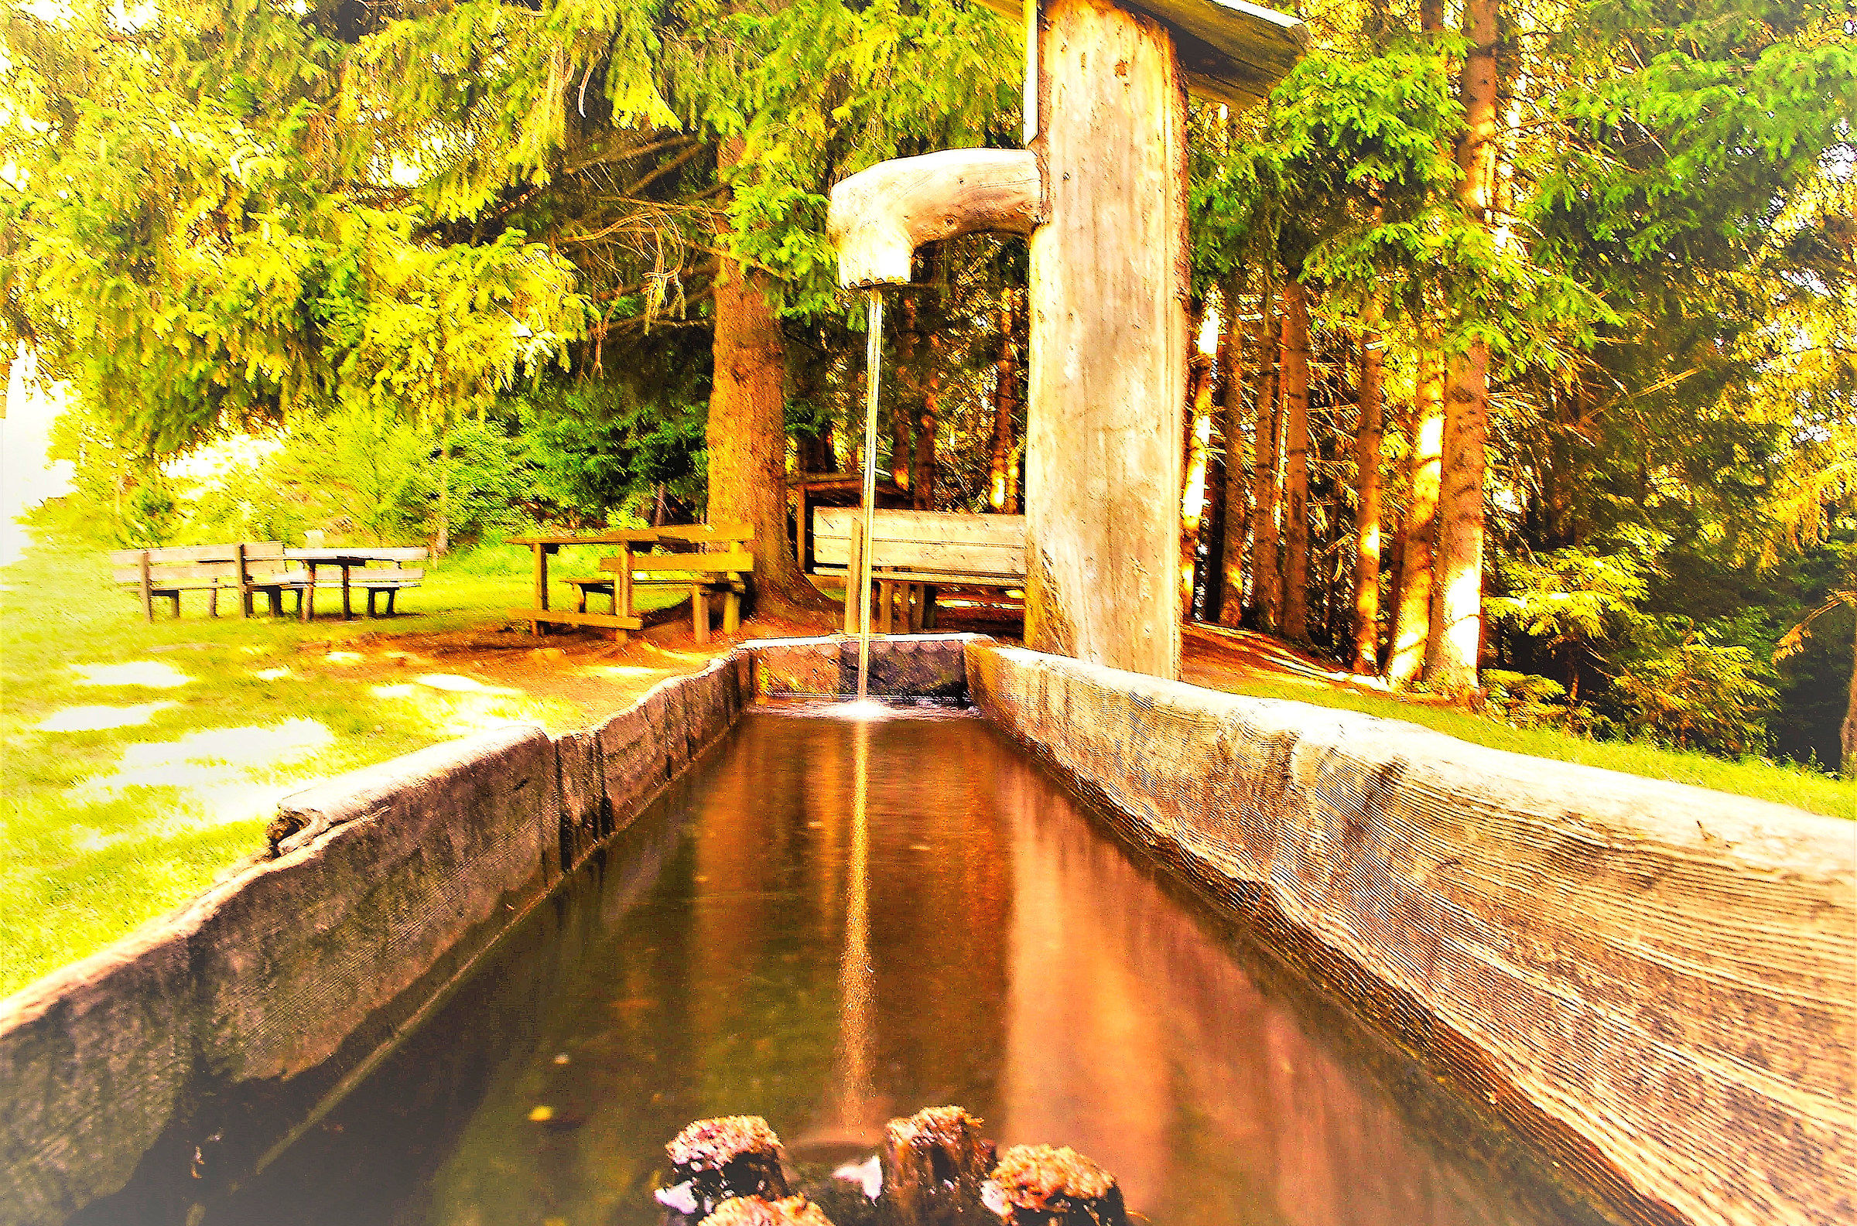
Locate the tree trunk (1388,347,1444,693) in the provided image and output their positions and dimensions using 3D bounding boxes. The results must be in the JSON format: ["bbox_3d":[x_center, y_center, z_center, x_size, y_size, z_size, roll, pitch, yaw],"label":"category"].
[{"bbox_3d":[2.870,-0.556,8.200,0.220,2.000,0.220,3,1,0],"label":"tree trunk"}]

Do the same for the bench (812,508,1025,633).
[{"bbox_3d":[0.250,-0.230,9.350,1.950,0.880,0.600,1,1,3],"label":"bench"}]

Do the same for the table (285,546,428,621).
[{"bbox_3d":[-6.800,-0.340,16.400,1.600,0.800,0.900,1,1,18],"label":"table"}]

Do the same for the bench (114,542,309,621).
[{"bbox_3d":[-8.130,-0.320,15.840,2.400,0.860,0.570,1,1,18],"label":"bench"}]

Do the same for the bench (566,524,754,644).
[{"bbox_3d":[-2.100,-0.250,10.820,1.630,0.870,0.570,1,1,33],"label":"bench"}]

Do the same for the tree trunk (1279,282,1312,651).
[{"bbox_3d":[3.240,-1.350,12.300,0.230,3.250,0.230,1,1,0],"label":"tree trunk"}]

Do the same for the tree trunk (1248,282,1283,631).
[{"bbox_3d":[3.270,-1.520,13.500,0.220,3.400,0.220,1,1,0],"label":"tree trunk"}]

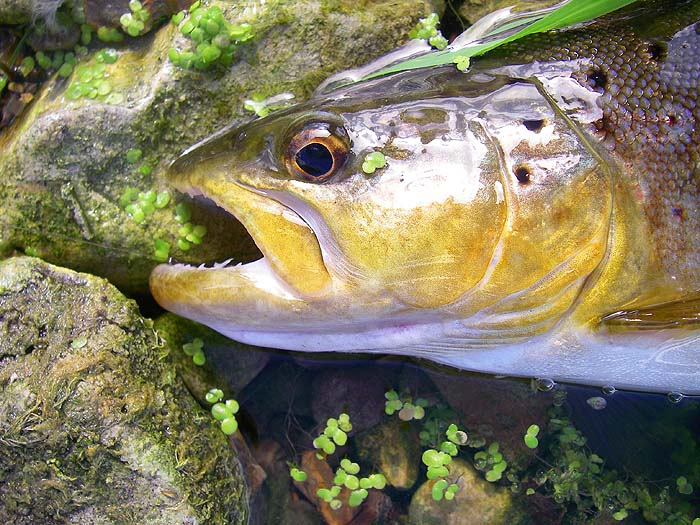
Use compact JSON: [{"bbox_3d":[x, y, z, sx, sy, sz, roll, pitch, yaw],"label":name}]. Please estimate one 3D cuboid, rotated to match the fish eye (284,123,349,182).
[{"bbox_3d":[-0.010,-0.032,0.225,0.018,0.012,0.017,3,92,7],"label":"fish eye"}]

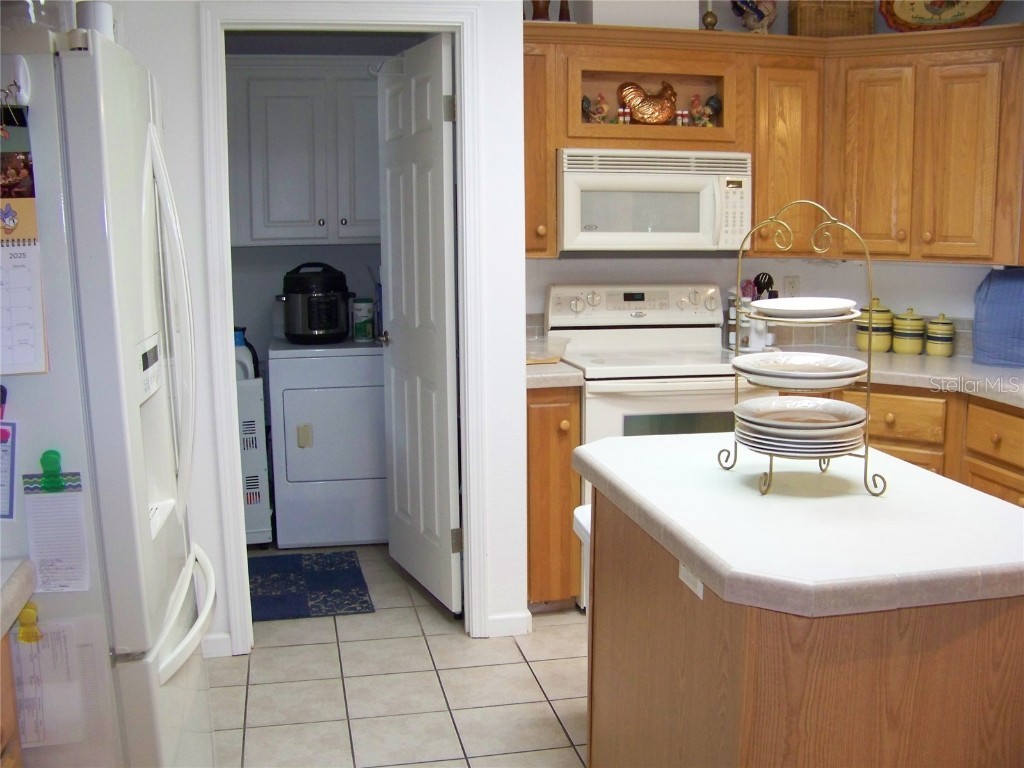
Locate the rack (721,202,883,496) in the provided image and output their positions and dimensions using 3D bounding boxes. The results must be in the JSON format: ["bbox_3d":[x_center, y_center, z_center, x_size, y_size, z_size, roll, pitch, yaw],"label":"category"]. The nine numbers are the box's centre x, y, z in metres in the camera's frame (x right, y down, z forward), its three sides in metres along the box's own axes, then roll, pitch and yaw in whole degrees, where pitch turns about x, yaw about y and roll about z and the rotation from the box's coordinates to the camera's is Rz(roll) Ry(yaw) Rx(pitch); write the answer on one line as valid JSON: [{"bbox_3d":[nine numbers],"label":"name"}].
[{"bbox_3d":[0.580,-0.080,2.127,0.380,0.575,0.285,8,12,43],"label":"rack"}]

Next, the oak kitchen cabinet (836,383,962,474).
[{"bbox_3d":[1.491,0.389,4.005,0.460,0.875,0.600,5,11,33],"label":"oak kitchen cabinet"}]

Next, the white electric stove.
[{"bbox_3d":[0.560,0.223,4.138,0.752,1.185,0.670,-2,9,-12],"label":"white electric stove"}]

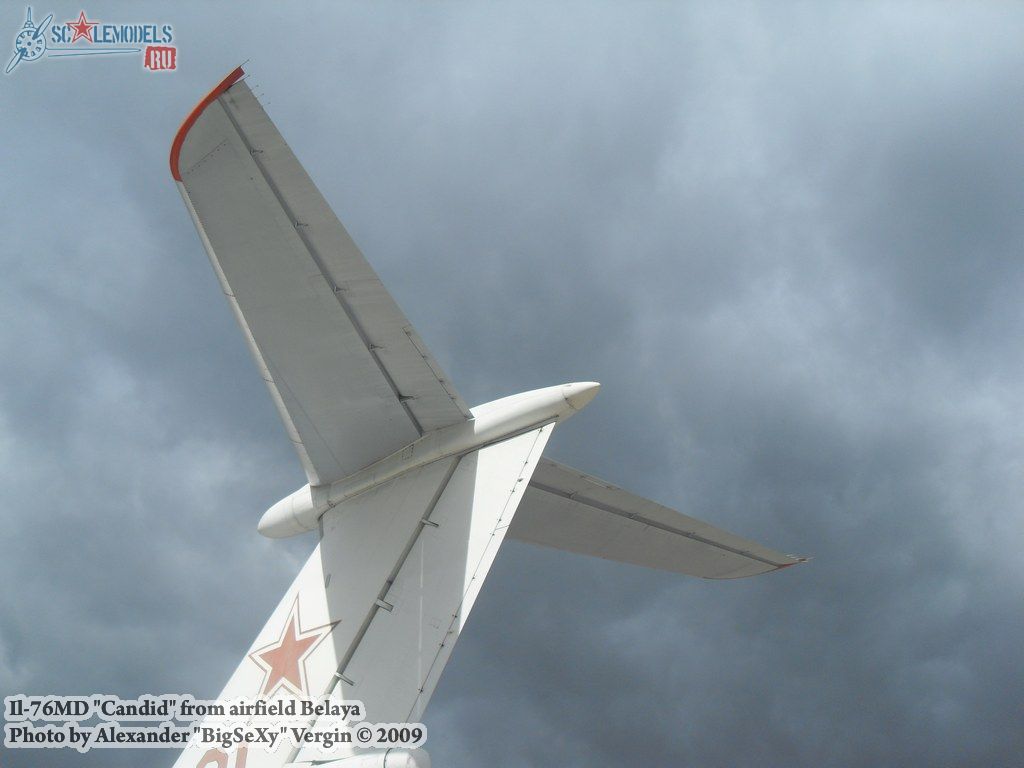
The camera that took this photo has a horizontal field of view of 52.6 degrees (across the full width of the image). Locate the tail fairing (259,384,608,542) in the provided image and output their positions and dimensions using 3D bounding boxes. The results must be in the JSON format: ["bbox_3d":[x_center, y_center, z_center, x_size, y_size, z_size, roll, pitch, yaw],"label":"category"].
[{"bbox_3d":[-2.260,1.780,22.600,10.200,1.200,1.150,-24,-46,32],"label":"tail fairing"}]

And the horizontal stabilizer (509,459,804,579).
[{"bbox_3d":[1.560,3.580,24.700,9.900,0.500,4.800,24,-41,-24],"label":"horizontal stabilizer"}]

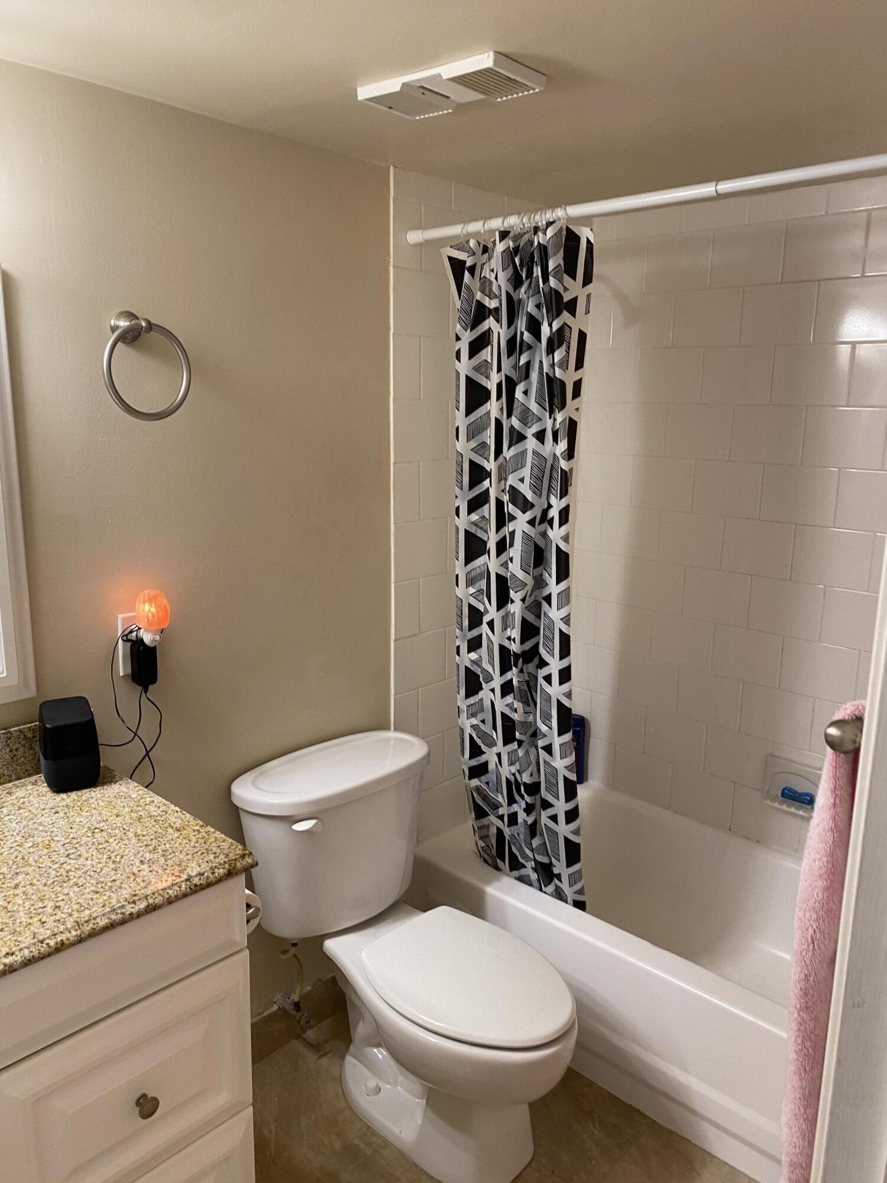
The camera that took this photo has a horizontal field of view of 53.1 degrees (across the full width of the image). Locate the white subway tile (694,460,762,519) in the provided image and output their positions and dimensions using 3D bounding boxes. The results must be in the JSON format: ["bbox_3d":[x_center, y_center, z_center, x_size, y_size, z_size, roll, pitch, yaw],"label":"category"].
[{"bbox_3d":[0.787,-0.284,2.464,0.198,0.151,0.009,12,17,42],"label":"white subway tile"}]

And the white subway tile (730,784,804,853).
[{"bbox_3d":[0.930,0.651,2.559,0.200,0.149,0.010,12,17,42],"label":"white subway tile"}]

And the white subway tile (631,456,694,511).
[{"bbox_3d":[0.643,-0.316,2.605,0.198,0.151,0.010,12,17,41],"label":"white subway tile"}]

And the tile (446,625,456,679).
[{"bbox_3d":[0.074,0.159,2.537,0.008,0.152,0.201,13,17,43],"label":"tile"}]

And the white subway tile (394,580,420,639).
[{"bbox_3d":[-0.098,0.046,2.327,0.008,0.152,0.094,13,17,43],"label":"white subway tile"}]

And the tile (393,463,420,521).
[{"bbox_3d":[-0.094,-0.252,2.243,0.010,0.151,0.101,12,17,41],"label":"tile"}]

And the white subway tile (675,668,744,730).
[{"bbox_3d":[0.774,0.310,2.584,0.197,0.151,0.010,12,17,41],"label":"white subway tile"}]

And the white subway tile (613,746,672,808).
[{"bbox_3d":[0.628,0.580,2.798,0.198,0.150,0.009,12,17,42],"label":"white subway tile"}]

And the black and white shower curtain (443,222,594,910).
[{"bbox_3d":[0.192,0.062,2.176,0.434,1.764,0.225,12,17,42],"label":"black and white shower curtain"}]

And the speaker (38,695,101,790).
[{"bbox_3d":[-0.678,0.275,1.607,0.094,0.144,0.094,-5,14,-26],"label":"speaker"}]

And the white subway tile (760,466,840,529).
[{"bbox_3d":[0.932,-0.252,2.330,0.198,0.151,0.009,12,17,42],"label":"white subway tile"}]

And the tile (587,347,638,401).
[{"bbox_3d":[0.495,-0.644,2.650,0.197,0.151,0.010,12,17,41],"label":"tile"}]

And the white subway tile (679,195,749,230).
[{"bbox_3d":[0.730,-1.012,2.392,0.200,0.068,0.010,12,17,41],"label":"white subway tile"}]

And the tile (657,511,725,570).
[{"bbox_3d":[0.717,-0.151,2.570,0.198,0.151,0.010,12,17,41],"label":"tile"}]

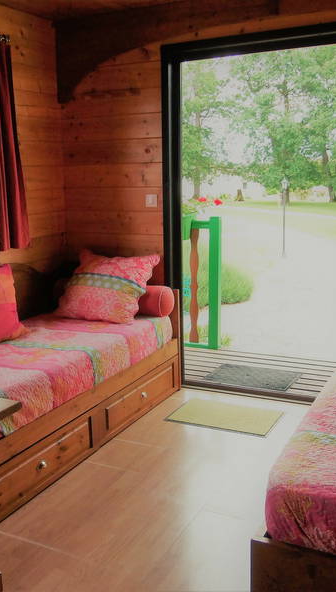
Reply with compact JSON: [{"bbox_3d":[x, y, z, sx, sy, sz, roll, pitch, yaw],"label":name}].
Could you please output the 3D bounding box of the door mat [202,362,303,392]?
[{"bbox_3d":[0.622,0.581,4.302,0.600,0.015,0.380,5,13,27],"label":"door mat"}]

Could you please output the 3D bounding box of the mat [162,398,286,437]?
[{"bbox_3d":[0.344,0.711,3.537,0.600,0.010,0.375,5,13,27],"label":"mat"}]

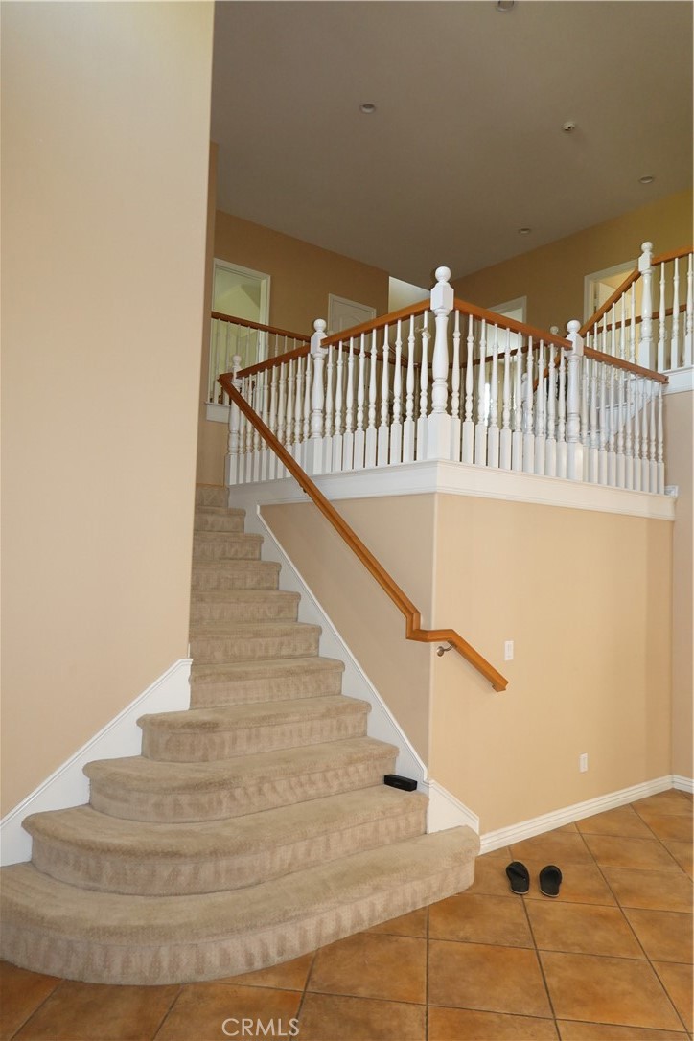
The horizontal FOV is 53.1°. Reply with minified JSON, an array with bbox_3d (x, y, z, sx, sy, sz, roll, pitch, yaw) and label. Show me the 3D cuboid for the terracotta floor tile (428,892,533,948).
[{"bbox_3d":[0.607,1.837,3.201,0.452,0.012,0.452,1,-3,7],"label":"terracotta floor tile"}]

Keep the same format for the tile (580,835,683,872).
[{"bbox_3d":[1.627,1.915,3.992,0.452,0.012,0.452,1,-3,7],"label":"tile"}]

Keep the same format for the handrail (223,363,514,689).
[{"bbox_3d":[-0.075,-0.111,4.774,0.663,2.194,2.500,4,-4,-38],"label":"handrail"}]

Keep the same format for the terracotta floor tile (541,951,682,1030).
[{"bbox_3d":[1.004,1.819,2.692,0.452,0.012,0.452,1,-3,7],"label":"terracotta floor tile"}]

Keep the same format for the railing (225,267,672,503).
[{"bbox_3d":[0.755,-0.770,5.554,2.546,1.101,2.445,4,-4,-38],"label":"railing"}]

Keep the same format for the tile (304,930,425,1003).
[{"bbox_3d":[0.097,1.798,2.806,0.452,0.012,0.452,1,-3,7],"label":"tile"}]

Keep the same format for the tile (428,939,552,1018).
[{"bbox_3d":[0.550,1.808,2.749,0.452,0.012,0.452,1,-3,7],"label":"tile"}]

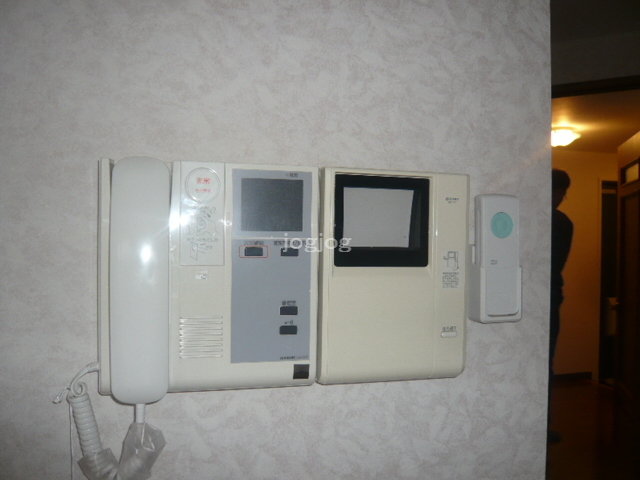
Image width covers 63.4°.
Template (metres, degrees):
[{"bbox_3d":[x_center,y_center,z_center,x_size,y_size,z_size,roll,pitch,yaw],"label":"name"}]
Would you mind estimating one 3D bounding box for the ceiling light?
[{"bbox_3d":[1.870,-0.784,4.000,0.300,0.130,0.300,1,-1,-12],"label":"ceiling light"}]

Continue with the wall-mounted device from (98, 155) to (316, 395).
[{"bbox_3d":[-0.100,0.035,0.486,0.213,0.215,0.063,1,0,-13],"label":"wall-mounted device"}]

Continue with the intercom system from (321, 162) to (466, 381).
[{"bbox_3d":[0.082,0.037,0.545,0.165,0.215,0.029,1,0,-13],"label":"intercom system"}]

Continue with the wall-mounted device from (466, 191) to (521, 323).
[{"bbox_3d":[0.188,0.020,0.555,0.048,0.134,0.026,1,-1,-12],"label":"wall-mounted device"}]

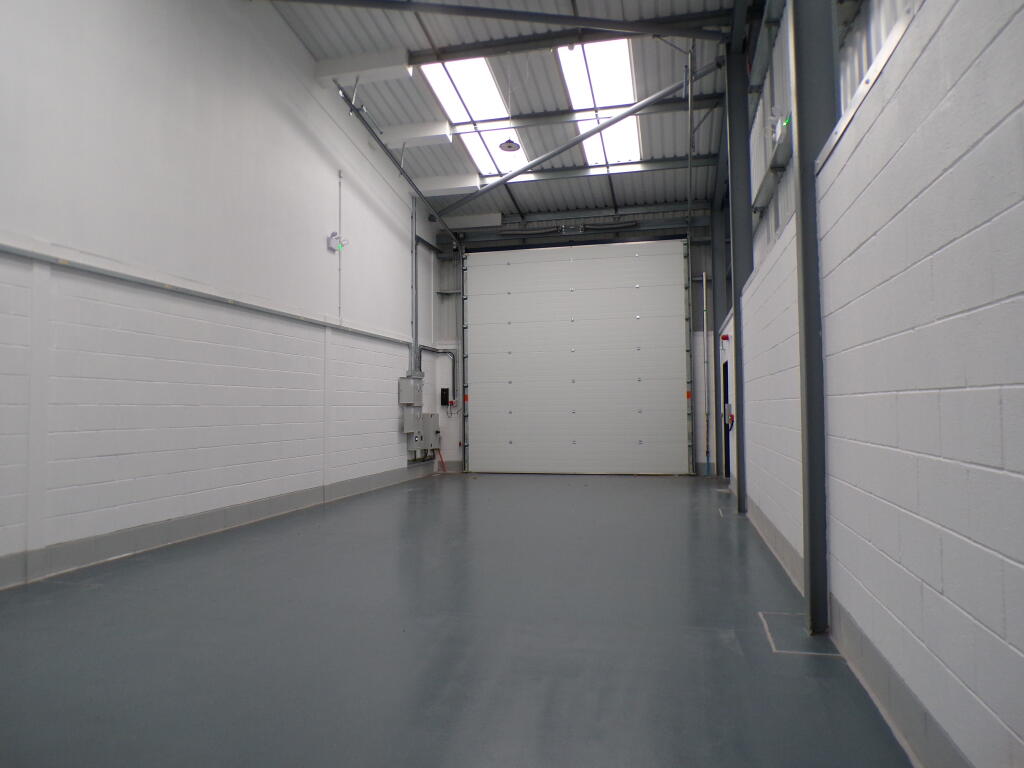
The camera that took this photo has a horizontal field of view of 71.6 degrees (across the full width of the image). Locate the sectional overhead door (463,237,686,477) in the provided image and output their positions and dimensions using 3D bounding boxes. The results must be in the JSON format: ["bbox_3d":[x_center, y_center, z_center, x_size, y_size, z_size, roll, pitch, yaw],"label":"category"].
[{"bbox_3d":[1.229,-0.488,14.135,4.460,4.520,0.100,-1,-2,13],"label":"sectional overhead door"}]

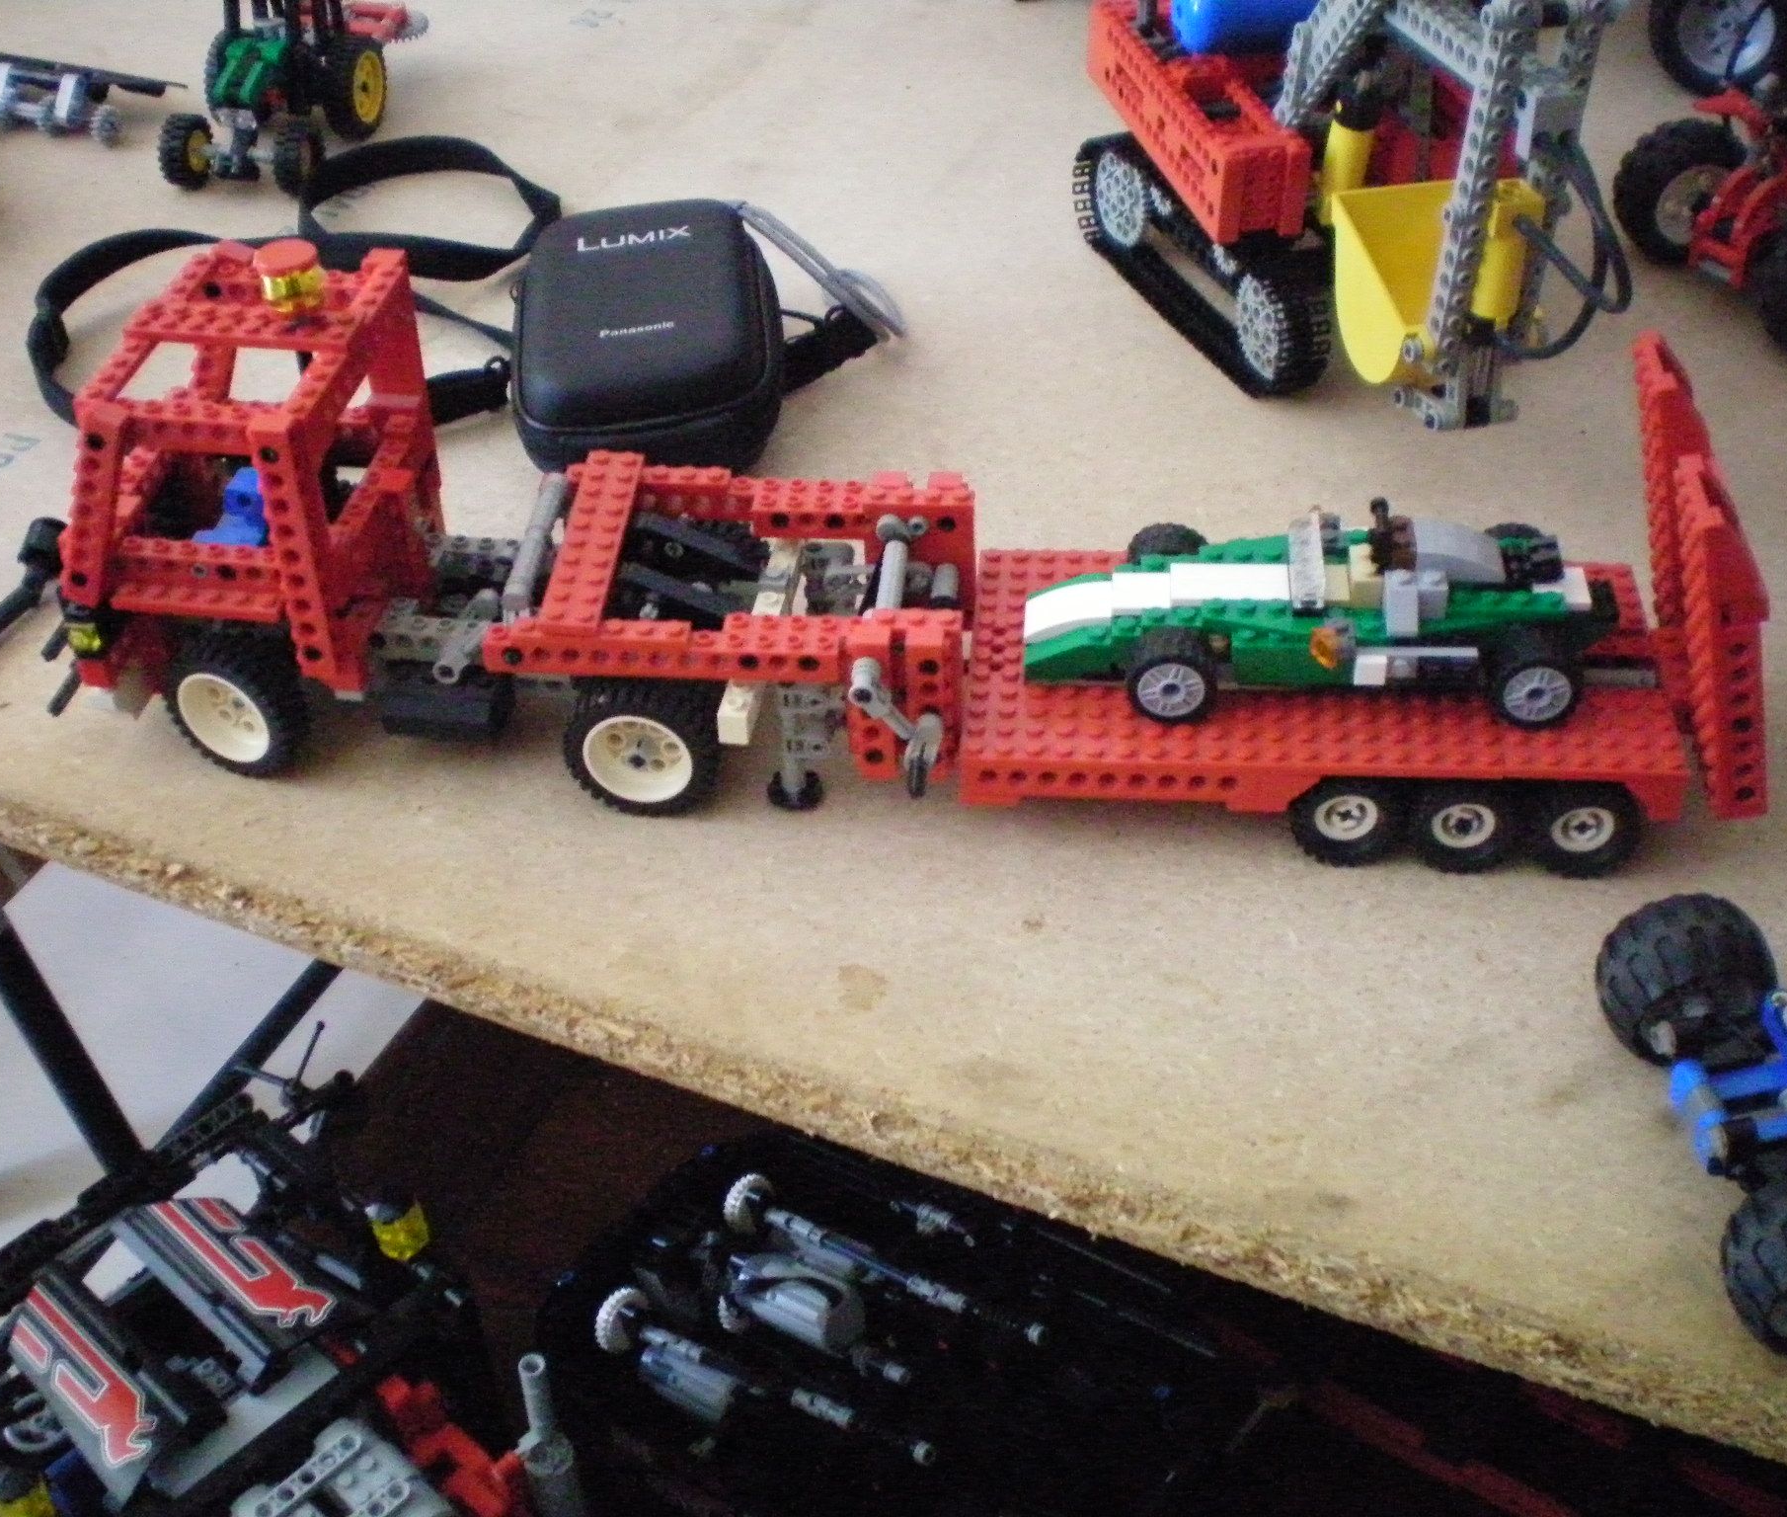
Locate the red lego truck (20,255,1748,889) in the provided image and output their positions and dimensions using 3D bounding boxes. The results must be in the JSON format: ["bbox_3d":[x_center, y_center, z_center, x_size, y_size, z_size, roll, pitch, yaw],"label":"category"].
[{"bbox_3d":[0.000,-0.063,0.620,0.476,0.144,0.103,3,41,7],"label":"red lego truck"}]

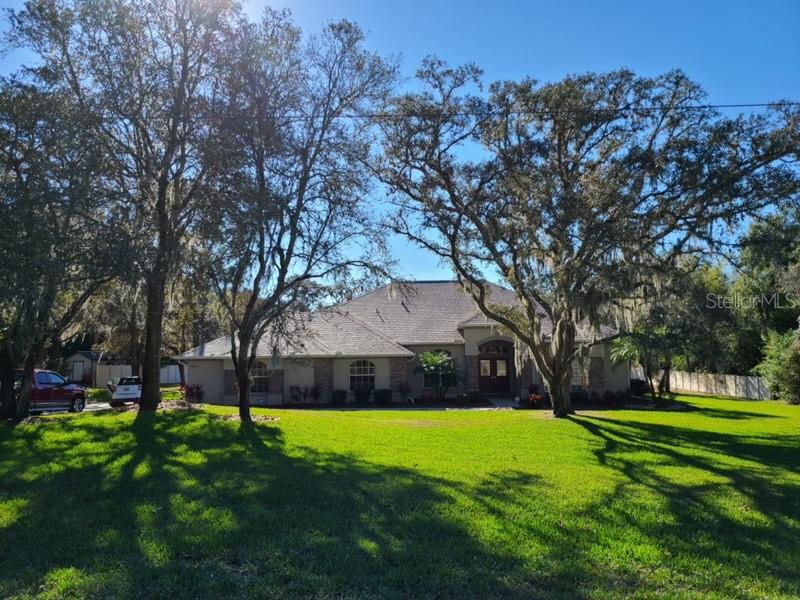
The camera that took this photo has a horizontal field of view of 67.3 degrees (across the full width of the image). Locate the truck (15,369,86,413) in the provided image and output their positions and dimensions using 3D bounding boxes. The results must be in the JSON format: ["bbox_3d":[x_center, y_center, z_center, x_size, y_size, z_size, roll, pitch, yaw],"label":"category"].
[{"bbox_3d":[-16.300,3.973,25.802,2.000,1.930,5.850,-1,-8,7],"label":"truck"}]

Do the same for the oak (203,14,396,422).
[{"bbox_3d":[-3.750,-3.204,21.910,7.200,15.100,7.000,0,-8,0],"label":"oak"}]

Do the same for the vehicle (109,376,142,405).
[{"bbox_3d":[-17.200,6.018,39.956,1.920,1.750,4.750,1,-8,-4],"label":"vehicle"}]

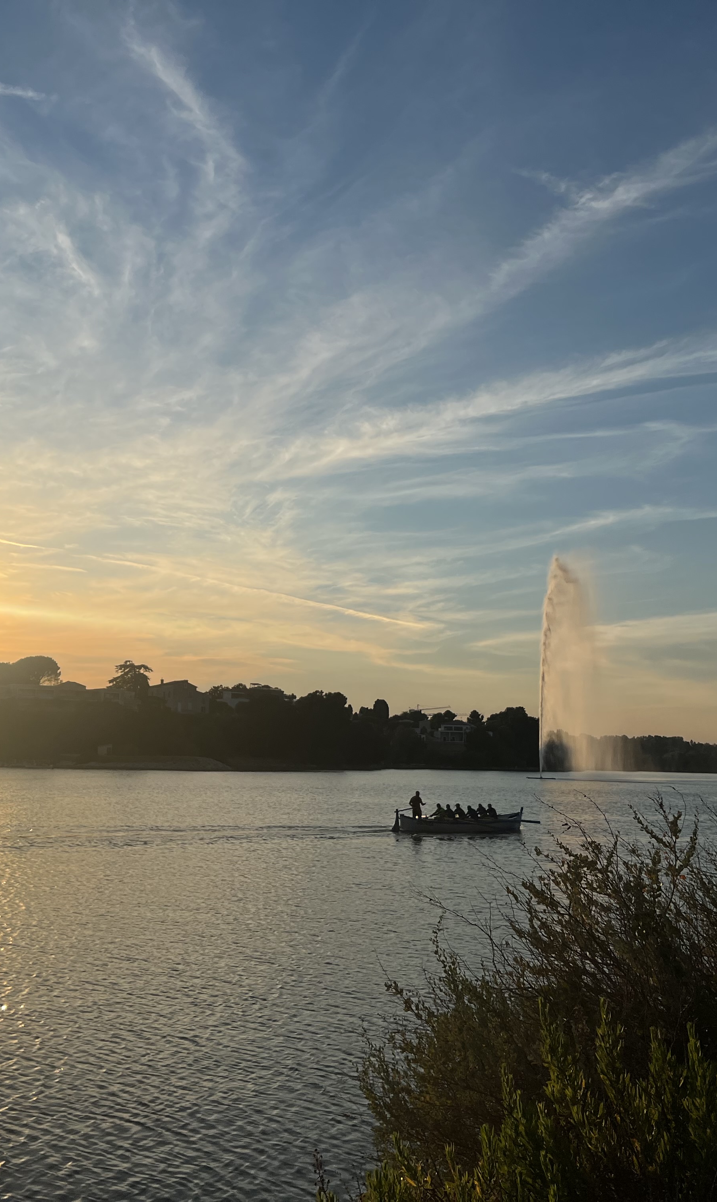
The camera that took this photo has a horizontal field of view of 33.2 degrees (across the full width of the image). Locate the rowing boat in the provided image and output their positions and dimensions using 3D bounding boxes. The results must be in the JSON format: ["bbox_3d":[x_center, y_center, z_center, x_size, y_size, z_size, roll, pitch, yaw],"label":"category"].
[{"bbox_3d":[5.210,11.500,63.000,6.850,1.380,1.900,0,-7,5],"label":"rowing boat"}]

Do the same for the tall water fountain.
[{"bbox_3d":[47.181,14.379,270.000,13.200,48.300,11.500,1,-7,0],"label":"tall water fountain"}]

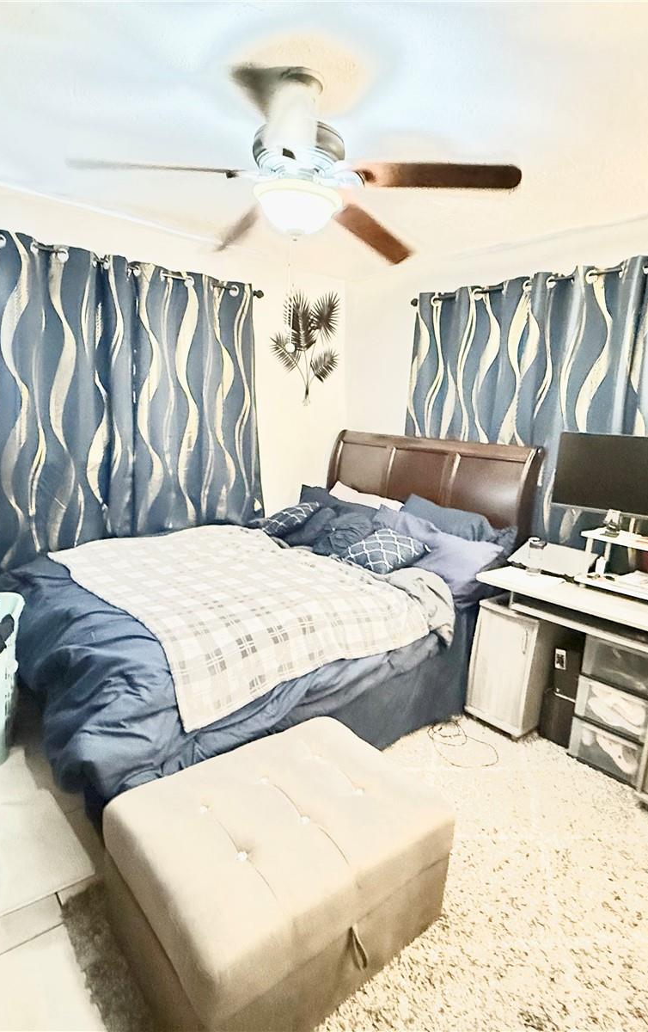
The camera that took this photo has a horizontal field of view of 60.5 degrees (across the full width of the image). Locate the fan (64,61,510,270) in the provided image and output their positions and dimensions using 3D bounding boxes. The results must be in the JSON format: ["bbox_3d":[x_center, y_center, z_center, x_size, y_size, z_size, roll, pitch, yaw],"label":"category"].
[{"bbox_3d":[-0.070,-1.108,1.759,1.270,0.480,1.270,-3,12,-38],"label":"fan"}]

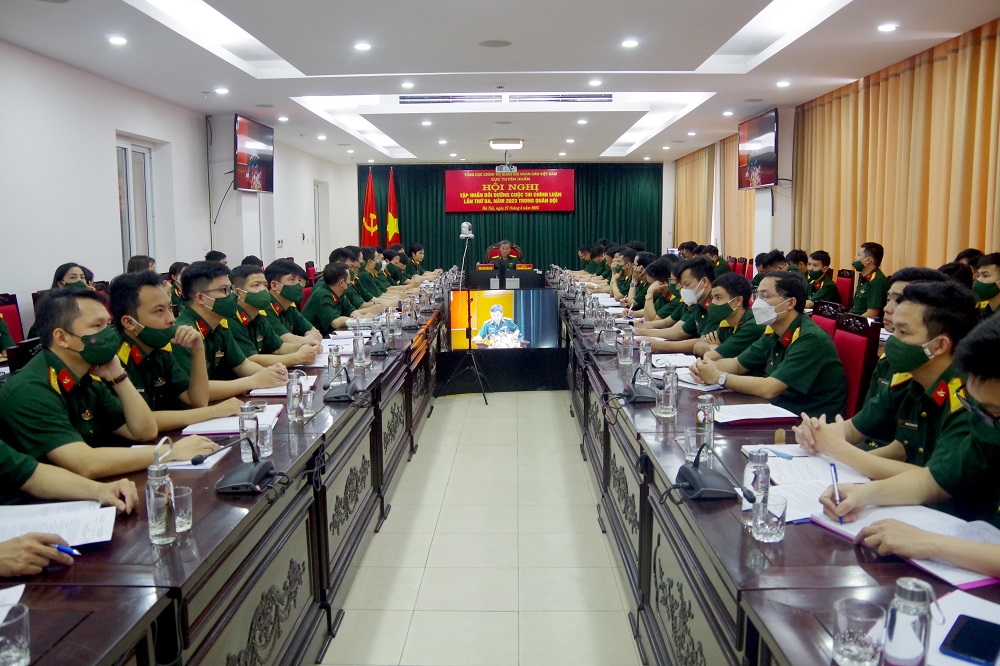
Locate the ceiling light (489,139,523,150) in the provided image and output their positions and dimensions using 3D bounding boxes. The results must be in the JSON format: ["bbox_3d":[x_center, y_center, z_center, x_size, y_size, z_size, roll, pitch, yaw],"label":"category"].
[{"bbox_3d":[0.086,-2.723,10.800,0.490,0.100,0.450,0,8,1],"label":"ceiling light"}]

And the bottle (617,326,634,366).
[{"bbox_3d":[0.691,0.066,4.026,0.062,0.186,0.062,0,8,1],"label":"bottle"}]

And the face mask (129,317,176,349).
[{"bbox_3d":[-1.344,-0.002,2.900,0.120,0.125,0.140,1,8,9],"label":"face mask"}]

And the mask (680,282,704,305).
[{"bbox_3d":[1.078,-0.224,4.200,0.090,0.120,0.145,-18,14,-20],"label":"mask"}]

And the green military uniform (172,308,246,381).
[{"bbox_3d":[-1.412,0.164,3.716,0.370,0.550,0.470,2,9,17],"label":"green military uniform"}]

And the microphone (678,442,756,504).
[{"bbox_3d":[0.588,0.368,2.020,0.190,0.157,0.200,2,9,19],"label":"microphone"}]

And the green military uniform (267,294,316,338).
[{"bbox_3d":[-1.366,0.019,4.836,0.350,0.550,0.470,3,9,21],"label":"green military uniform"}]

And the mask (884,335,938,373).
[{"bbox_3d":[1.232,0.061,2.250,0.110,0.120,0.140,-1,8,-1],"label":"mask"}]

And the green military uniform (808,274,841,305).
[{"bbox_3d":[2.557,-0.206,5.976,0.360,0.540,0.460,-3,9,-20],"label":"green military uniform"}]

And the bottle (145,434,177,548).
[{"bbox_3d":[-0.801,0.370,1.765,0.066,0.245,0.066,0,8,1],"label":"bottle"}]

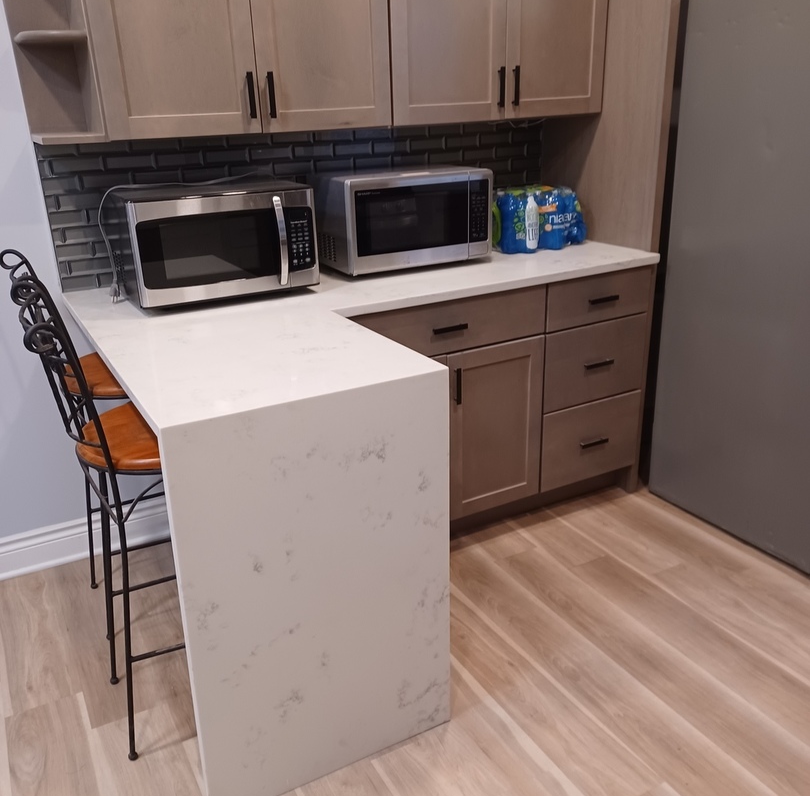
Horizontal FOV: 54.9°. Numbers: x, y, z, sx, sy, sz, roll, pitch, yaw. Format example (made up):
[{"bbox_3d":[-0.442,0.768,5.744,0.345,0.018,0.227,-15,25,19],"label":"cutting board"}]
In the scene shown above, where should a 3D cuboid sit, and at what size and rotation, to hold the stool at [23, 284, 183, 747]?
[{"bbox_3d":[-0.589,0.264,1.897,0.459,1.091,0.433,-13,24,-27],"label":"stool"}]

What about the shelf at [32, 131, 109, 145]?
[{"bbox_3d":[-0.907,-0.704,2.105,0.149,0.020,0.324,-13,24,-27],"label":"shelf"}]

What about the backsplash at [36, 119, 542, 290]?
[{"bbox_3d":[-0.251,-0.713,2.692,1.816,0.442,0.015,-13,24,-27],"label":"backsplash"}]

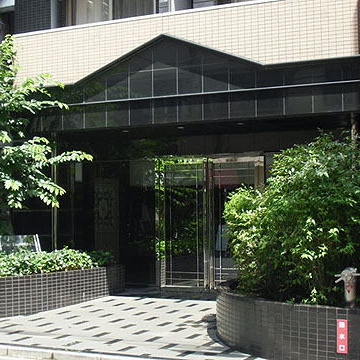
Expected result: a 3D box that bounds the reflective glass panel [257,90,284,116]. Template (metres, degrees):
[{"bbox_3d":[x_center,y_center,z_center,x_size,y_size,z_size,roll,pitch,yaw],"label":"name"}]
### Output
[{"bbox_3d":[1.260,-1.083,9.117,0.390,0.388,0.040,-2,-2,23],"label":"reflective glass panel"}]

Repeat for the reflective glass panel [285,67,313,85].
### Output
[{"bbox_3d":[1.617,-1.438,8.908,0.388,0.268,0.050,-2,-3,23],"label":"reflective glass panel"}]

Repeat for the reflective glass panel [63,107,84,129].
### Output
[{"bbox_3d":[-1.688,-0.988,10.343,0.395,0.370,0.030,-2,-3,23],"label":"reflective glass panel"}]

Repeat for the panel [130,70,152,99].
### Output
[{"bbox_3d":[-0.588,-1.445,9.892,0.395,0.400,0.030,-2,-3,23],"label":"panel"}]

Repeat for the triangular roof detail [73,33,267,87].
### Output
[{"bbox_3d":[-0.216,-1.866,9.822,3.081,0.621,0.220,-2,-2,23],"label":"triangular roof detail"}]

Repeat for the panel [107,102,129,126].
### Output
[{"bbox_3d":[-0.952,-1.008,10.030,0.395,0.370,0.030,-2,-3,23],"label":"panel"}]

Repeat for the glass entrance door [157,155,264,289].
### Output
[{"bbox_3d":[0.502,0.740,11.296,1.987,2.280,0.120,-2,-3,23],"label":"glass entrance door"}]

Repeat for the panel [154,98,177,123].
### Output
[{"bbox_3d":[-0.214,-1.041,9.738,0.390,0.388,0.040,-2,-2,23],"label":"panel"}]

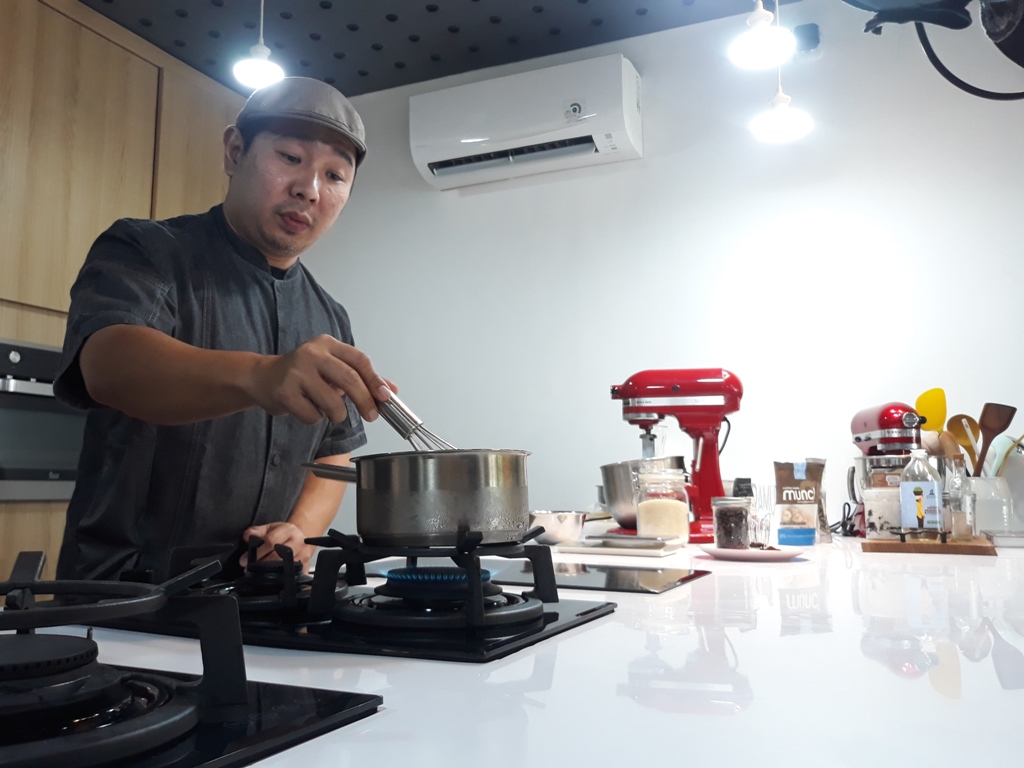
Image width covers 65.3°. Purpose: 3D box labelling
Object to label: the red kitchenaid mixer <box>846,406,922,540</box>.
[{"bbox_3d":[0.943,0.214,2.010,0.240,0.345,0.345,-1,-8,3],"label":"red kitchenaid mixer"}]

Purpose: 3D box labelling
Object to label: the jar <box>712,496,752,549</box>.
[{"bbox_3d":[0.392,0.246,1.420,0.071,0.098,0.071,-2,-8,14],"label":"jar"}]

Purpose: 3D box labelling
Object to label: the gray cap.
[{"bbox_3d":[-0.289,-0.357,1.085,0.180,0.115,0.235,7,9,-45],"label":"gray cap"}]

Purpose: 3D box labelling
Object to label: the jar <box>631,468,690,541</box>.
[{"bbox_3d":[0.332,0.268,1.760,0.115,0.170,0.115,-3,-8,17],"label":"jar"}]

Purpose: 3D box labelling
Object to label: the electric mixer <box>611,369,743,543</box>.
[{"bbox_3d":[0.397,0.166,1.940,0.345,0.420,0.250,-3,-8,20],"label":"electric mixer"}]

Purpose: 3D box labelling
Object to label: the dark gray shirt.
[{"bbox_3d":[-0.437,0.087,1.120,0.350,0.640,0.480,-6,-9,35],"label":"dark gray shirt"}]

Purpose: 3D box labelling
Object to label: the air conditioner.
[{"bbox_3d":[0.046,-0.942,2.918,0.810,0.295,0.205,-3,-8,22],"label":"air conditioner"}]

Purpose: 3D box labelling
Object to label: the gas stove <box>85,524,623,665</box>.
[{"bbox_3d":[-0.181,0.188,0.800,0.510,0.076,0.300,-4,-9,26],"label":"gas stove"}]

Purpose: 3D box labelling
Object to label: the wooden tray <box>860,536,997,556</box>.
[{"bbox_3d":[0.826,0.319,1.588,0.220,0.020,0.310,-4,-9,26],"label":"wooden tray"}]

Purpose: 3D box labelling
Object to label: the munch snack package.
[{"bbox_3d":[0.625,0.259,1.735,0.110,0.180,0.060,-1,-8,7],"label":"munch snack package"}]

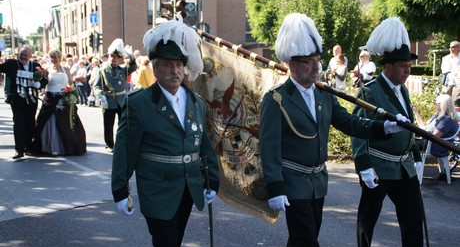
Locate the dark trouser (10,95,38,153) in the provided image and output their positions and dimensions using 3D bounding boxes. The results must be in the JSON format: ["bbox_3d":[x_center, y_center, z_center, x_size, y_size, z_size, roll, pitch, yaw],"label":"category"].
[{"bbox_3d":[-3.419,0.008,9.550,0.440,0.980,0.340,-1,7,-9],"label":"dark trouser"}]

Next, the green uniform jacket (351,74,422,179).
[{"bbox_3d":[1.192,0.023,4.360,0.550,0.780,0.360,-4,7,-29],"label":"green uniform jacket"}]

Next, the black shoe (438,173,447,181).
[{"bbox_3d":[2.980,0.745,8.000,0.260,0.100,0.100,-6,10,-41],"label":"black shoe"}]

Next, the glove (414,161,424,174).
[{"bbox_3d":[1.525,0.354,4.620,0.110,0.120,0.090,6,9,40],"label":"glove"}]

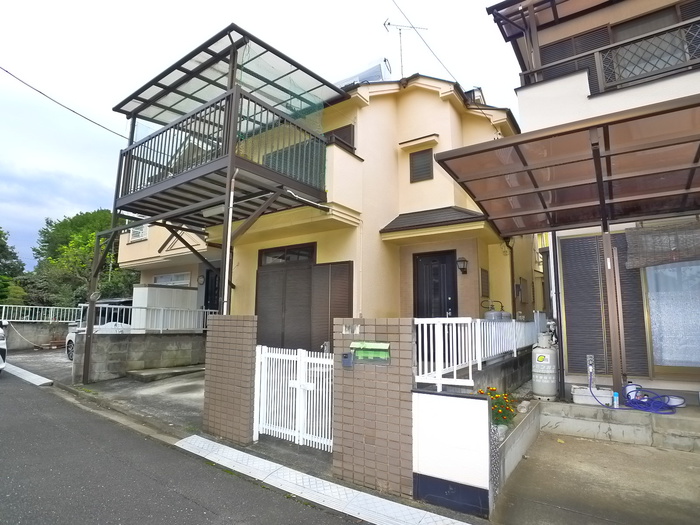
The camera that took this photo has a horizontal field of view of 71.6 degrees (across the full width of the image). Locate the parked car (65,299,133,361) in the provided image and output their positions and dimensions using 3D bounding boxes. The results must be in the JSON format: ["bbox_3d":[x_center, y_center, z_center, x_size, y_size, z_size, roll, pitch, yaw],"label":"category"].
[{"bbox_3d":[-6.046,1.875,13.177,3.600,1.650,1.550,-5,-10,38],"label":"parked car"}]

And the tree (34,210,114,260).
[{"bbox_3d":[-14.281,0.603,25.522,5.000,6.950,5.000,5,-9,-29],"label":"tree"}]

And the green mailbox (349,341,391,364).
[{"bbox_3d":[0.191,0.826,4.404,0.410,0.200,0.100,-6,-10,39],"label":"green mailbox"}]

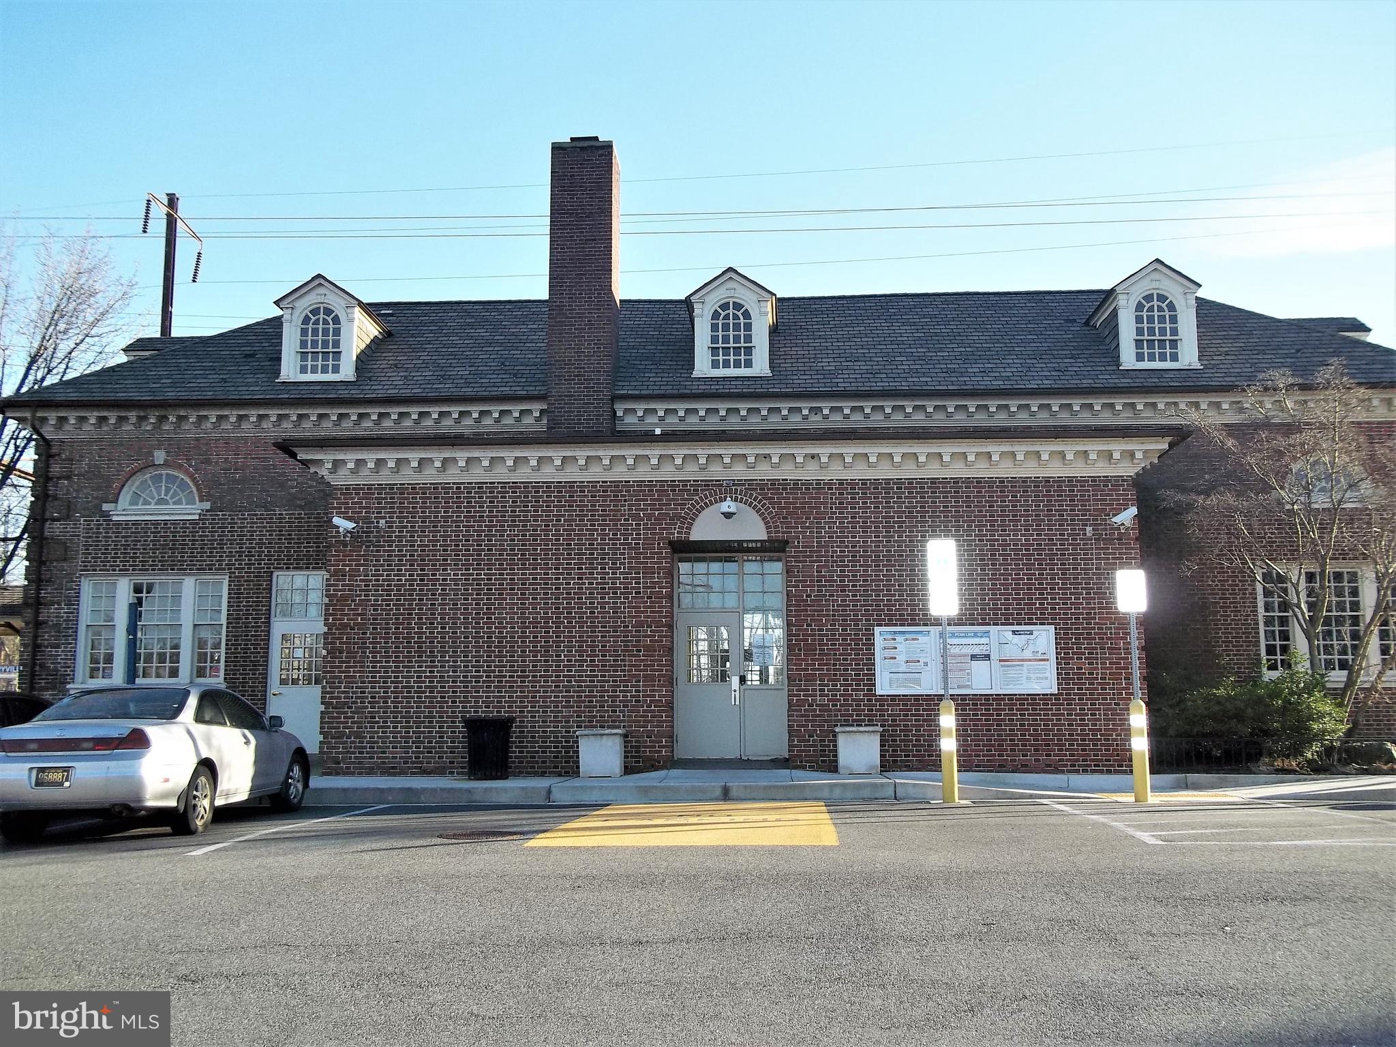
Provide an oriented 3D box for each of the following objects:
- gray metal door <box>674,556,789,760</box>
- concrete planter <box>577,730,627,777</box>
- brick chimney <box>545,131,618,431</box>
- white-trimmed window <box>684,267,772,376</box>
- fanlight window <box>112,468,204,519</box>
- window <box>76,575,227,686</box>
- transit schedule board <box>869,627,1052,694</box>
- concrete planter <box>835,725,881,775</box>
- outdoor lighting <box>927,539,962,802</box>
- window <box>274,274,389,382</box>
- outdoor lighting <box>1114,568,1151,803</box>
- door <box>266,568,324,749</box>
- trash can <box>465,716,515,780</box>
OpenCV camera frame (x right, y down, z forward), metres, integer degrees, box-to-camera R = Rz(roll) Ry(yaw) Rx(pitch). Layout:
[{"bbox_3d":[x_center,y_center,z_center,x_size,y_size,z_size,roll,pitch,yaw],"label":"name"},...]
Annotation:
[{"bbox_3d":[0.477,1.894,18.415,1.626,2.889,0.120,-1,-8,2],"label":"gray metal door"},{"bbox_3d":[-1.296,3.132,17.575,0.643,0.622,0.620,-1,-8,2],"label":"concrete planter"},{"bbox_3d":[-1.890,-3.857,21.689,1.060,5.324,1.250,-1,-8,2],"label":"brick chimney"},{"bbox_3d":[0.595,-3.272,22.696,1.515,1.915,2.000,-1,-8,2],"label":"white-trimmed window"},{"bbox_3d":[-9.060,-0.506,21.722,1.599,0.876,0.200,-1,-8,2],"label":"fanlight window"},{"bbox_3d":[-8.991,1.770,21.305,2.436,1.850,0.180,-1,-8,2],"label":"window"},{"bbox_3d":[3.722,1.908,17.959,2.502,0.957,0.080,-1,-8,2],"label":"transit schedule board"},{"bbox_3d":[2.158,3.061,17.488,0.624,0.637,0.620,-1,-8,2],"label":"concrete planter"},{"bbox_3d":[3.024,1.773,15.717,0.333,3.175,0.200,-1,-8,2],"label":"outdoor lighting"},{"bbox_3d":[-6.341,-3.169,22.548,1.538,1.823,1.800,-1,-8,2],"label":"window"},{"bbox_3d":[5.062,1.859,14.876,0.340,2.664,0.200,-1,-8,2],"label":"outdoor lighting"},{"bbox_3d":[-6.494,2.262,21.176,1.077,2.983,0.150,-1,-8,2],"label":"door"},{"bbox_3d":[-2.851,3.044,17.569,0.719,0.838,0.719,0,-8,0],"label":"trash can"}]

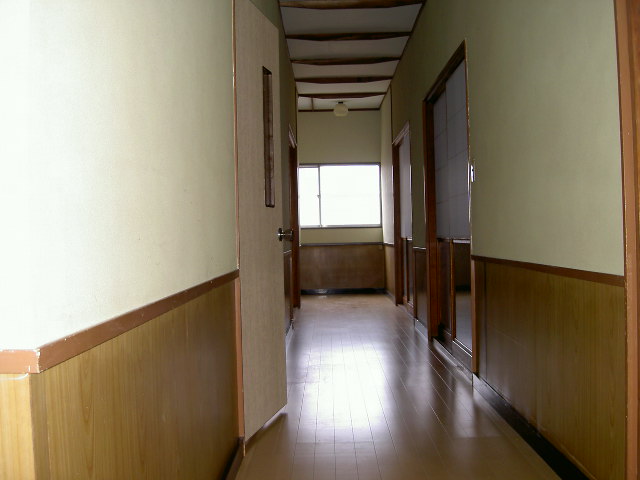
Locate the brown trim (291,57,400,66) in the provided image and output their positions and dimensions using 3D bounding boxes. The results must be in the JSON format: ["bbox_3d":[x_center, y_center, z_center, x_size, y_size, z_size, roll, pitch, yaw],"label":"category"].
[{"bbox_3d":[0.261,-1.813,7.292,1.110,0.050,0.050,-1,0,0],"label":"brown trim"}]

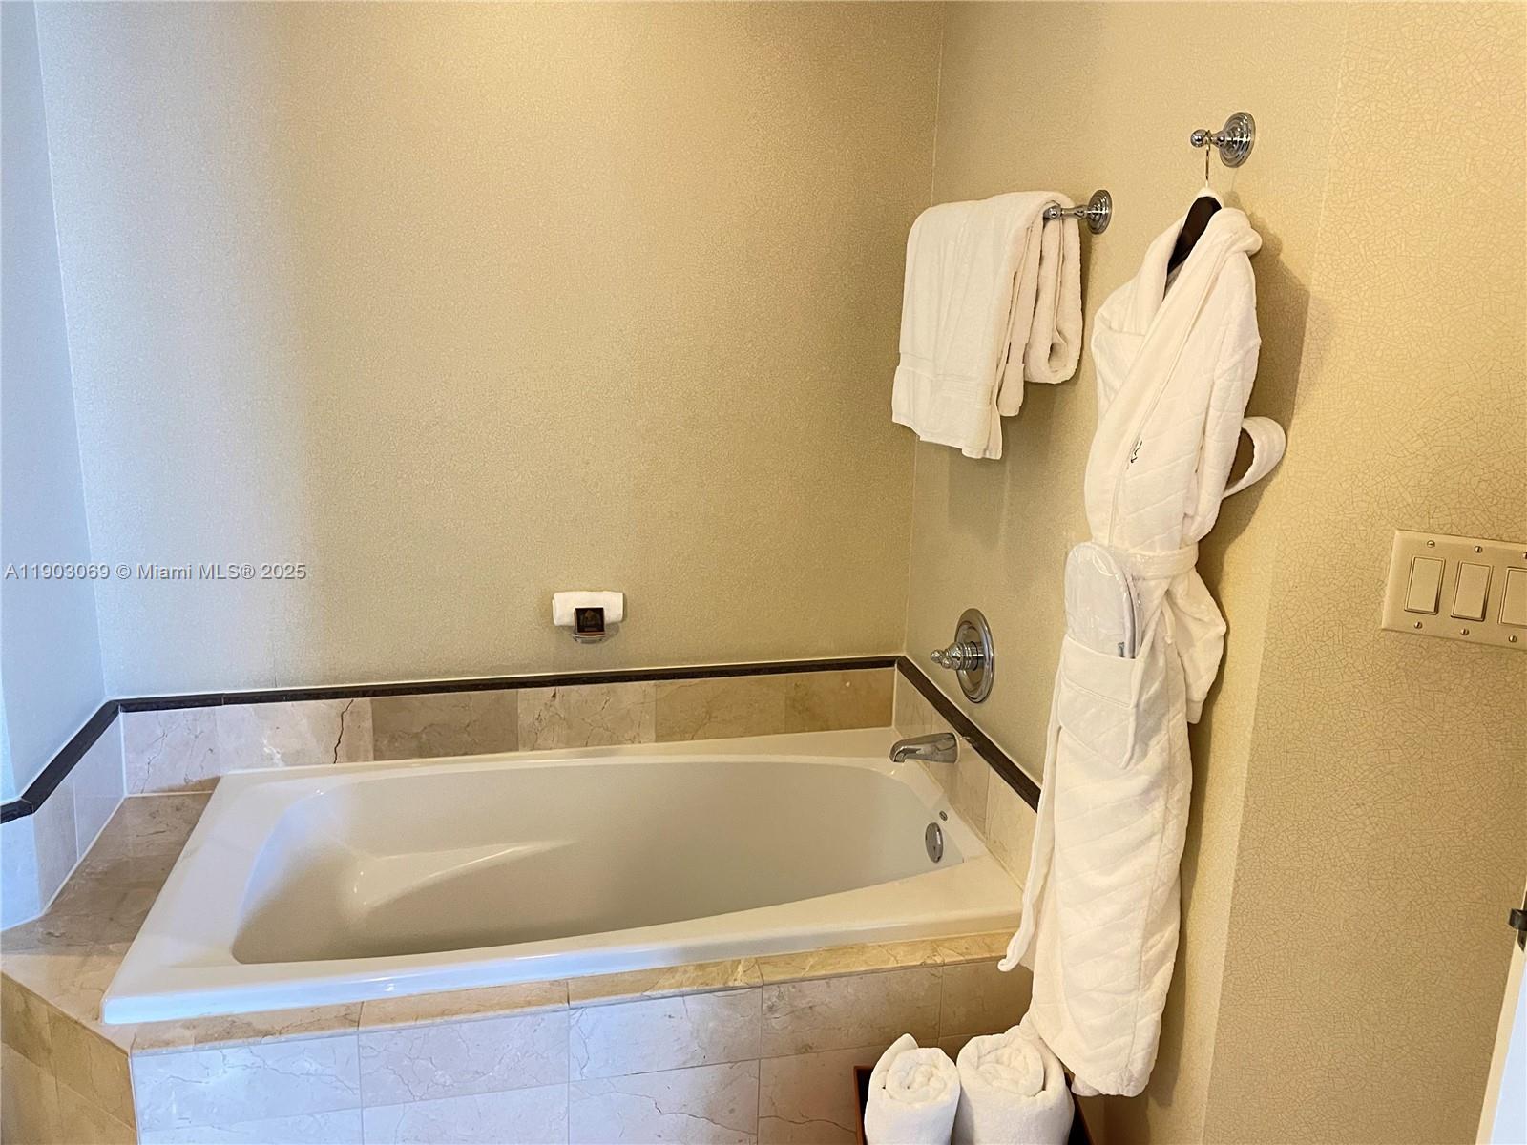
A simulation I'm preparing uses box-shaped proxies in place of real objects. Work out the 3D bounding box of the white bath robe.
[{"bbox_3d":[0.478,0.127,1.529,0.170,1.180,0.340,-5,15,-23],"label":"white bath robe"}]

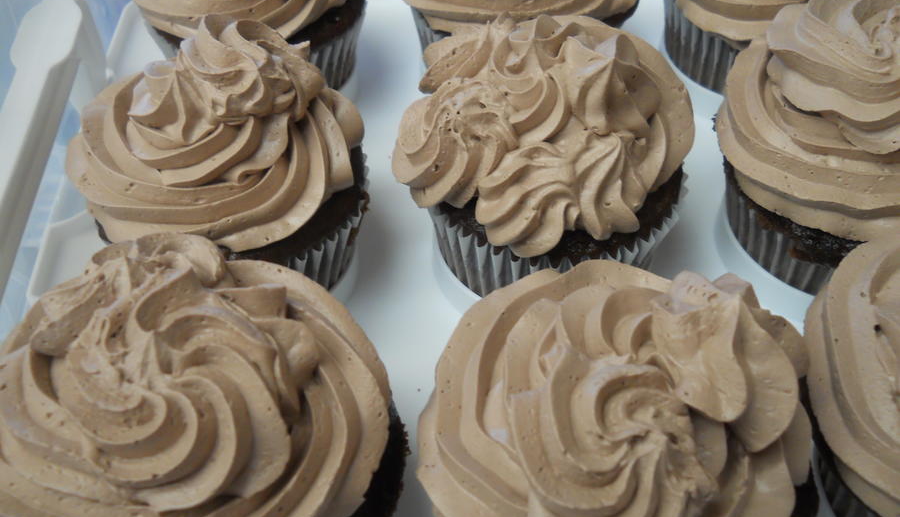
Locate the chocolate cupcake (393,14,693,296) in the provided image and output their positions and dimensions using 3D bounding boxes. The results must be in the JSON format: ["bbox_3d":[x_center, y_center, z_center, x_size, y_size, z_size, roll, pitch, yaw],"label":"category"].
[{"bbox_3d":[0.023,-0.022,0.243,0.073,0.060,0.073,-2,48,-4],"label":"chocolate cupcake"}]

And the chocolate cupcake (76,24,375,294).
[{"bbox_3d":[-0.055,-0.019,0.235,0.072,0.064,0.072,-2,48,-4],"label":"chocolate cupcake"}]

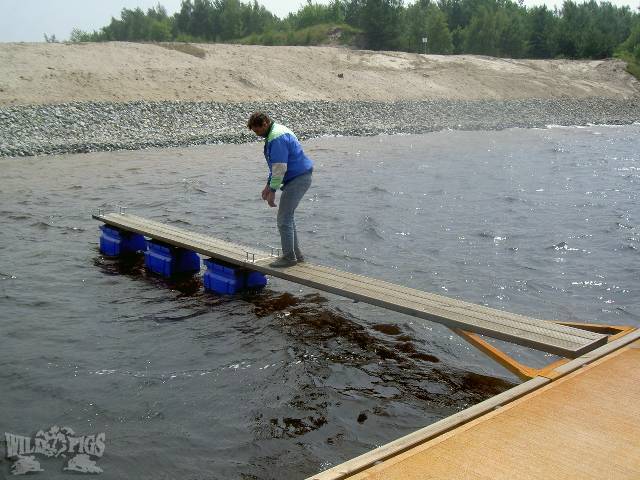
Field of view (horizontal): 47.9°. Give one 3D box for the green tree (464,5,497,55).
[{"bbox_3d":[17.806,-23.353,80.000,3.990,5.660,3.990,2,11,12],"label":"green tree"}]

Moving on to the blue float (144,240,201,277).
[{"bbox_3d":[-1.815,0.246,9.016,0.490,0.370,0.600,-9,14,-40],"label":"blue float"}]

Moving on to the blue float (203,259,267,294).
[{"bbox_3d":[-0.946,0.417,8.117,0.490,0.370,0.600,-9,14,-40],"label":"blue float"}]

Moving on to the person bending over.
[{"bbox_3d":[-0.401,-0.515,7.312,0.650,1.532,0.520,-2,11,-11],"label":"person bending over"}]

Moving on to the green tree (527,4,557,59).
[{"bbox_3d":[25.188,-23.710,82.000,3.410,6.260,3.410,3,11,16],"label":"green tree"}]

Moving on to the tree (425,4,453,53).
[{"bbox_3d":[13.147,-23.464,80.000,3.110,5.430,3.110,2,11,9],"label":"tree"}]

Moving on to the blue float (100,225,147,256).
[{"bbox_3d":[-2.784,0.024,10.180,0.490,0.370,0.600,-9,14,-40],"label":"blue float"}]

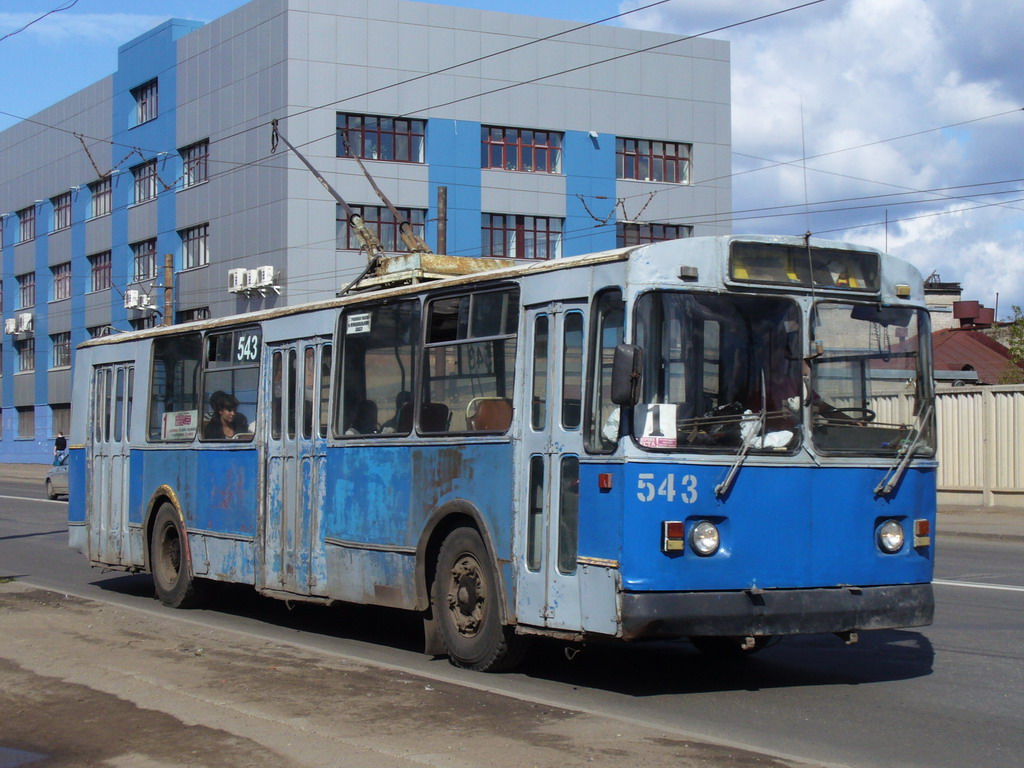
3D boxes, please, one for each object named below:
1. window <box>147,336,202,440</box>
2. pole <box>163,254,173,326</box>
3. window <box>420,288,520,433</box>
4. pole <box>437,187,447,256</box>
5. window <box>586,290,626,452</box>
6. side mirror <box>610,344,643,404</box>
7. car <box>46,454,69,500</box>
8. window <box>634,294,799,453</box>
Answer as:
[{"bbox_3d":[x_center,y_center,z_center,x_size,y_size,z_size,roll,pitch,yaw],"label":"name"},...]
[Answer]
[{"bbox_3d":[-3.388,0.043,15.998,0.060,1.050,1.340,6,-5,-31],"label":"window"},{"bbox_3d":[-12.508,-0.360,58.000,0.280,8.700,0.280,2,-3,-33],"label":"pole"},{"bbox_3d":[-0.315,-0.147,11.345,0.060,1.000,1.280,6,-5,-31],"label":"window"},{"bbox_3d":[-1.898,-1.000,43.000,0.260,8.600,0.260,2,-3,-33],"label":"pole"},{"bbox_3d":[0.577,-0.082,9.851,0.060,1.020,0.350,6,-5,-31],"label":"window"},{"bbox_3d":[0.674,-0.050,9.430,0.190,0.370,0.110,0,-3,5],"label":"side mirror"},{"bbox_3d":[-11.950,2.587,45.800,1.680,1.430,4.200,2,-3,-33],"label":"car"},{"bbox_3d":[1.285,-0.066,9.902,1.190,0.990,0.070,2,-5,-23],"label":"window"}]

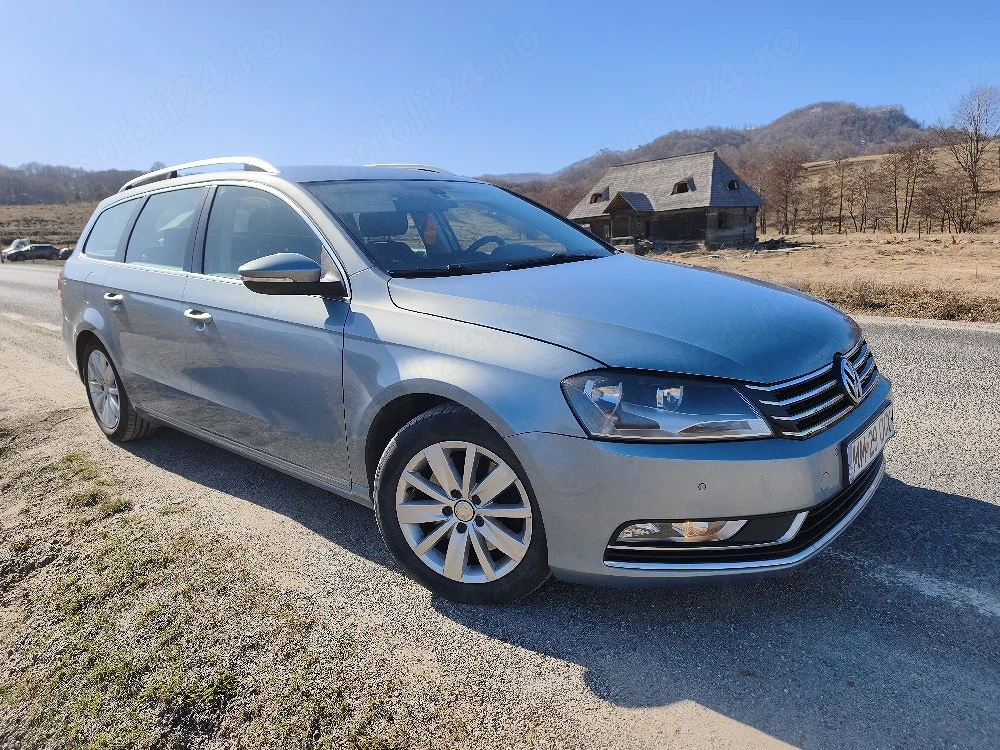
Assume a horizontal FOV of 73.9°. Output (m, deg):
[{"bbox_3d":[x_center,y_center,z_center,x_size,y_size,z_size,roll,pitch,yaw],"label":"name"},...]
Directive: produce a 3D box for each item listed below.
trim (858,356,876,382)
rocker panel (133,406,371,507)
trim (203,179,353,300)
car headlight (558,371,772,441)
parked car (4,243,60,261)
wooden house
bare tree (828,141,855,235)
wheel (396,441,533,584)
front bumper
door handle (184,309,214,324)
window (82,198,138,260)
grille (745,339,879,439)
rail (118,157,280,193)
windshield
[{"bbox_3d":[1.194,-0.013,2.220,0.080,0.035,0.340,6,16,33],"label":"trim"},{"bbox_3d":[-1.167,0.300,2.897,1.860,0.115,0.100,10,17,39],"label":"rocker panel"},{"bbox_3d":[-0.857,-0.534,2.498,1.090,0.455,0.180,9,17,40],"label":"trim"},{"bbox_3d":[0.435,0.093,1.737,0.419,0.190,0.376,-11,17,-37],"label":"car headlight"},{"bbox_3d":[-44.235,-11.644,63.000,4.300,1.470,1.750,-15,18,-43],"label":"parked car"},{"bbox_3d":[10.925,-11.766,45.729,6.600,5.800,12.000,-12,15,-37],"label":"wooden house"},{"bbox_3d":[29.298,-16.000,57.000,2.200,7.900,2.200,5,15,27],"label":"bare tree"},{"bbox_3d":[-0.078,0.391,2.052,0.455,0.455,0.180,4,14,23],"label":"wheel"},{"bbox_3d":[0.867,0.235,2.283,0.760,0.460,1.800,10,17,39],"label":"front bumper"},{"bbox_3d":[-1.276,-0.245,2.788,0.220,0.050,0.060,9,17,40],"label":"door handle"},{"bbox_3d":[-2.101,-0.775,3.548,0.660,0.315,0.150,9,17,40],"label":"window"},{"bbox_3d":[1.015,0.014,2.066,0.200,0.190,0.940,9,17,40],"label":"grille"},{"bbox_3d":[-1.592,-1.004,3.354,1.720,0.110,0.070,10,17,39],"label":"rail"},{"bbox_3d":[-0.081,-0.659,2.869,0.880,0.140,1.470,40,34,26],"label":"windshield"}]

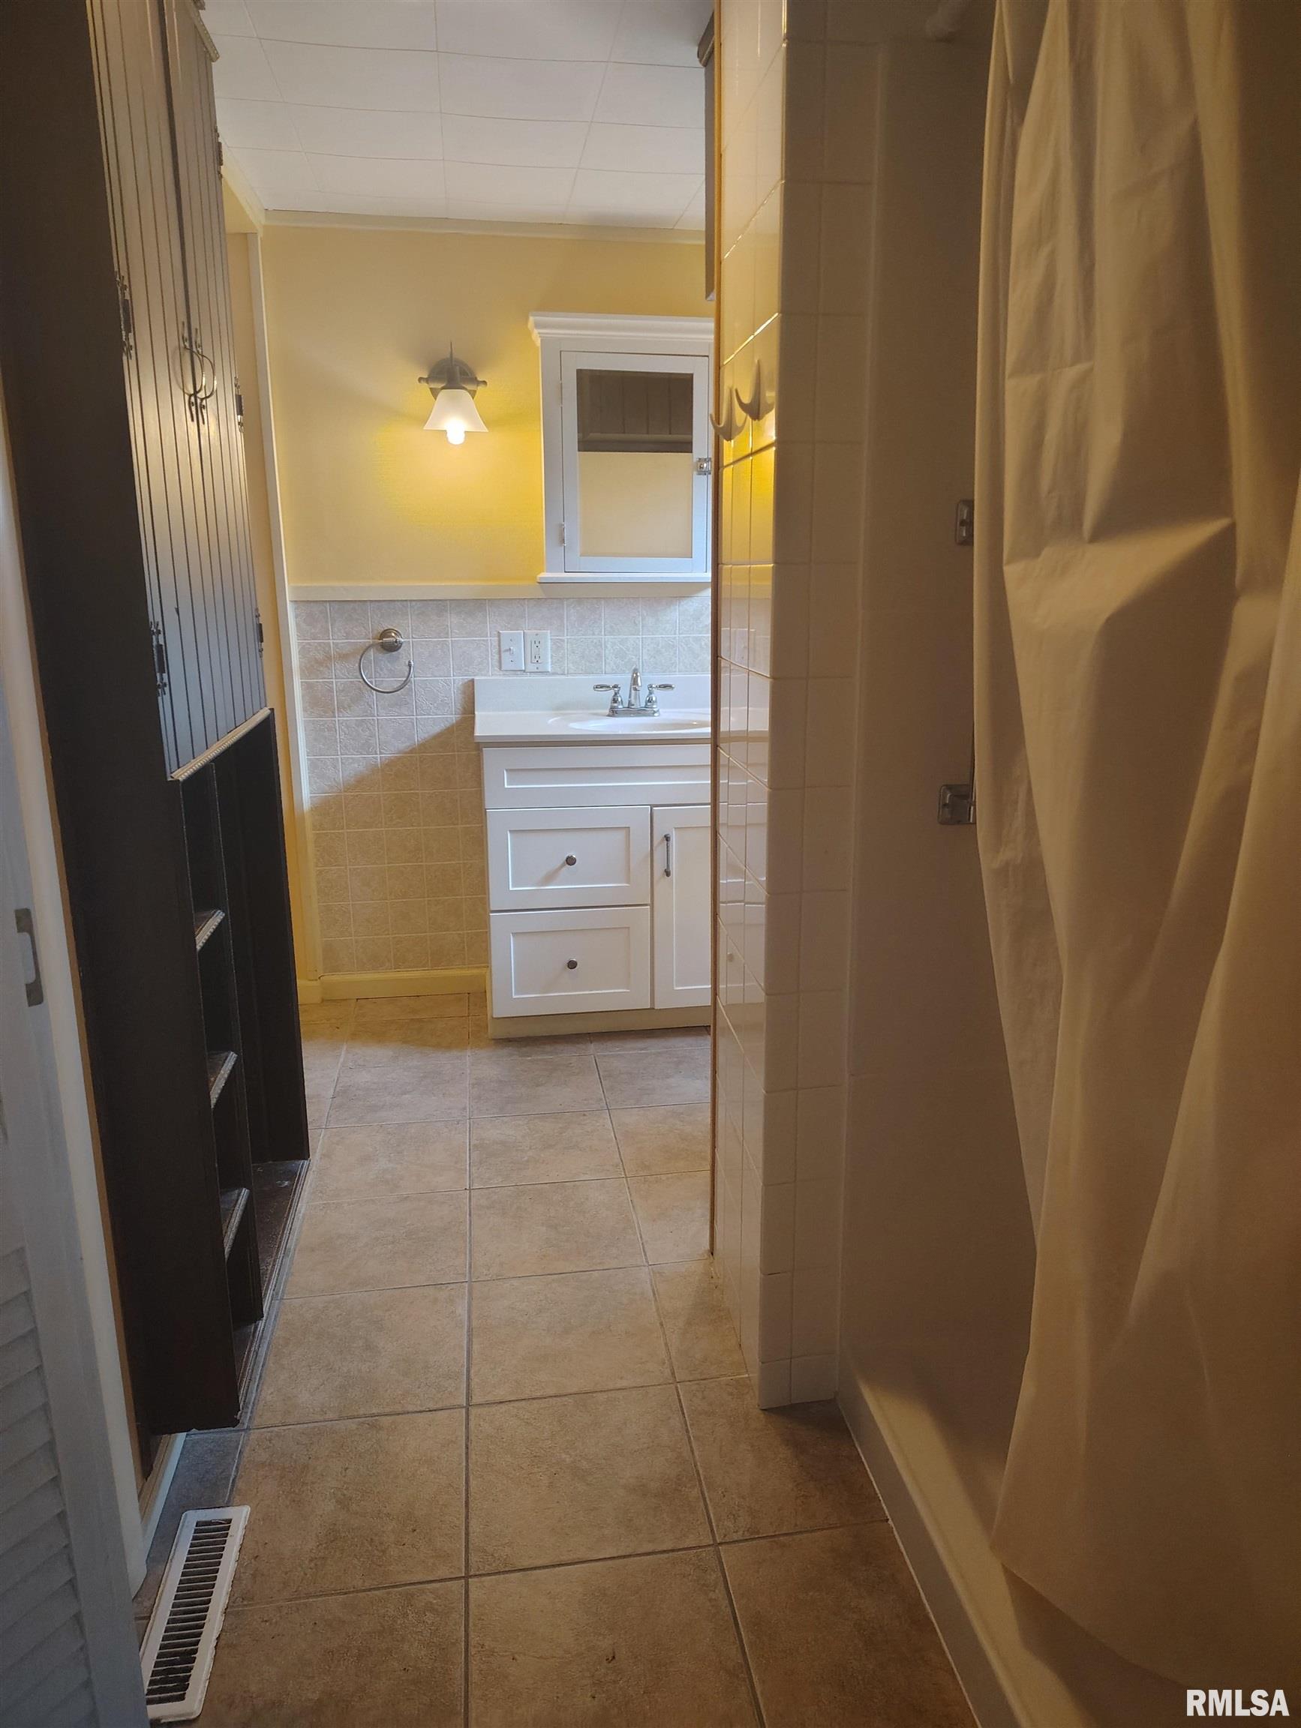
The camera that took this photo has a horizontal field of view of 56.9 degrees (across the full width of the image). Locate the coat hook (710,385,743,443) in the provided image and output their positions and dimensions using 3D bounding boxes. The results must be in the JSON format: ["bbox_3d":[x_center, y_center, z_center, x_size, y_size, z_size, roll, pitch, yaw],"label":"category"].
[{"bbox_3d":[0.105,-0.671,1.790,0.032,0.081,0.027,-3,15,-8],"label":"coat hook"}]

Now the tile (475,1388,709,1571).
[{"bbox_3d":[-0.101,0.906,1.782,0.331,0.010,0.331,-3,15,-8],"label":"tile"}]

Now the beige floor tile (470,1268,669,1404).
[{"bbox_3d":[-0.146,0.814,2.086,0.330,0.010,0.330,-3,15,-8],"label":"beige floor tile"}]

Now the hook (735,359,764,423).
[{"bbox_3d":[0.128,-0.635,1.609,0.033,0.080,0.020,-3,15,-8],"label":"hook"}]

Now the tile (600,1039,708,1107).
[{"bbox_3d":[0.042,0.555,3.124,0.331,0.010,0.331,-3,15,-8],"label":"tile"}]

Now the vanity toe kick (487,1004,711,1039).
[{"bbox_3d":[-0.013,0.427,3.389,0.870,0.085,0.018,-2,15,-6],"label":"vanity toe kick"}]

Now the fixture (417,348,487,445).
[{"bbox_3d":[-0.524,-1.247,3.196,0.180,0.250,0.200,-3,15,-8],"label":"fixture"}]

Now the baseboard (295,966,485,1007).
[{"bbox_3d":[-0.785,0.370,3.668,0.555,0.073,0.025,-2,15,-6],"label":"baseboard"}]

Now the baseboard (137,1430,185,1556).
[{"bbox_3d":[-0.701,0.880,1.713,0.018,0.057,0.260,-3,15,-8],"label":"baseboard"}]

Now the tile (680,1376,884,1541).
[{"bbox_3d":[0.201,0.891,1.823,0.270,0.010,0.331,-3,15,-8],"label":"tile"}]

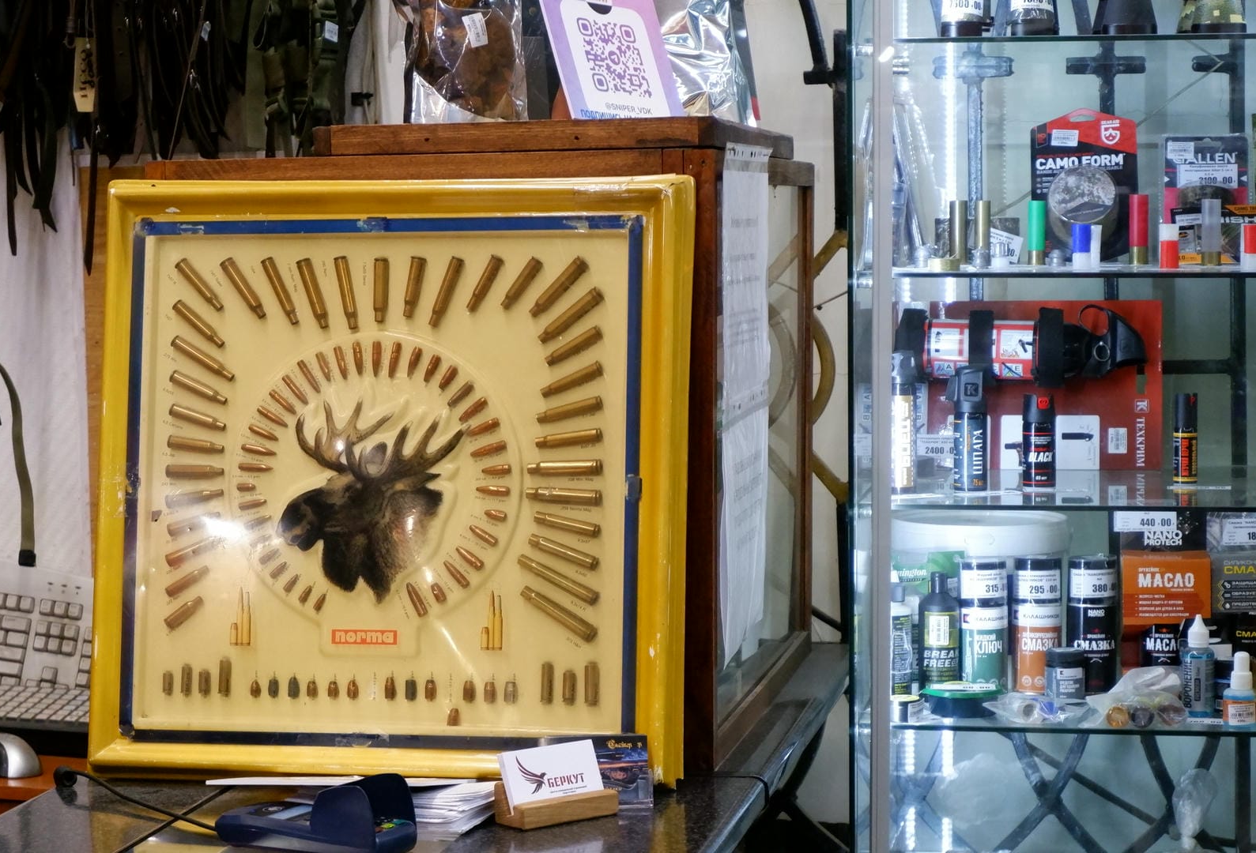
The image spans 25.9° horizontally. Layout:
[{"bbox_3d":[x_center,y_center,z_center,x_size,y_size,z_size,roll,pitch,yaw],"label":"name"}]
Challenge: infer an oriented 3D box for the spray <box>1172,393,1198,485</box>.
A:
[{"bbox_3d":[0.589,0.013,2.890,0.025,0.096,0.025,-1,5,-13],"label":"spray"}]

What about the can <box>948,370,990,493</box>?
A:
[{"bbox_3d":[0.356,0.003,2.855,0.042,0.131,0.036,-2,5,-18],"label":"can"}]

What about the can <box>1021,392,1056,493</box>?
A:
[{"bbox_3d":[0.434,0.016,2.880,0.035,0.099,0.035,0,4,0],"label":"can"}]

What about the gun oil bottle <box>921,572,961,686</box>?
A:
[{"bbox_3d":[0.331,0.220,2.905,0.043,0.132,0.043,0,4,1],"label":"gun oil bottle"}]

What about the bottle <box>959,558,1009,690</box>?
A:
[{"bbox_3d":[0.382,0.213,2.930,0.050,0.143,0.050,0,4,-5],"label":"bottle"}]

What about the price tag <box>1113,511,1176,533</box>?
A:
[{"bbox_3d":[0.551,0.099,2.910,0.066,0.030,0.002,0,4,7],"label":"price tag"}]

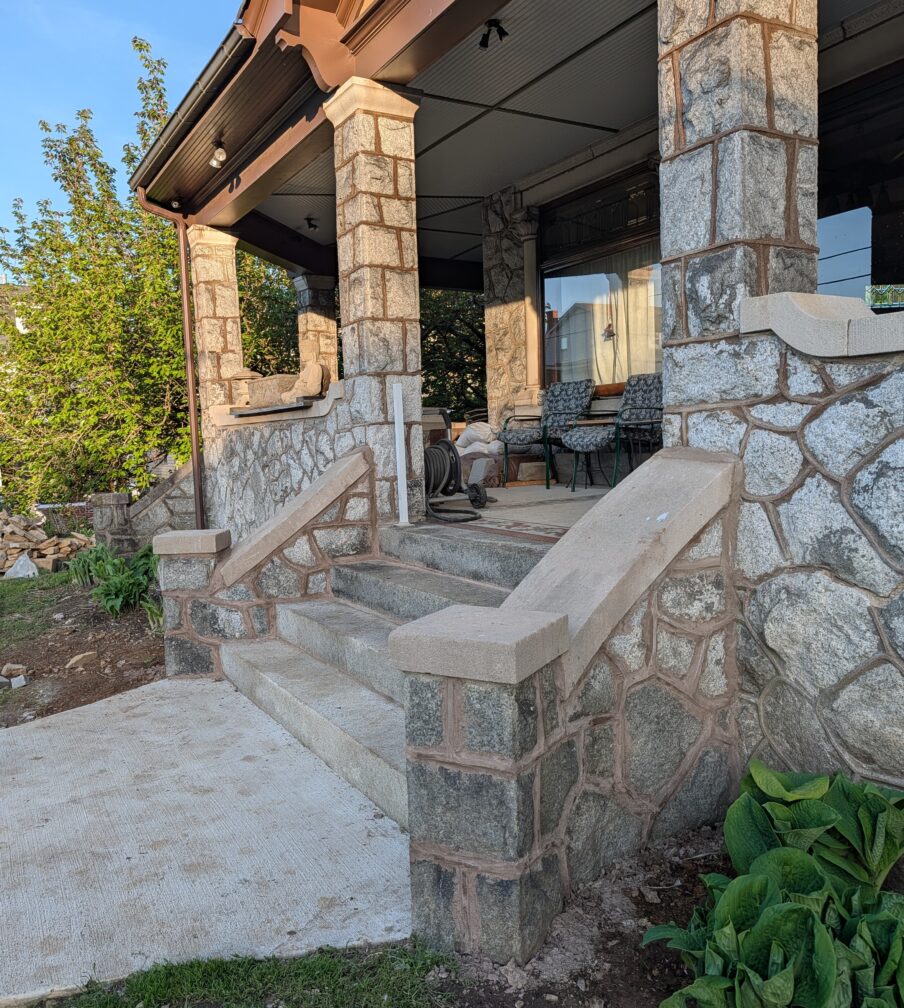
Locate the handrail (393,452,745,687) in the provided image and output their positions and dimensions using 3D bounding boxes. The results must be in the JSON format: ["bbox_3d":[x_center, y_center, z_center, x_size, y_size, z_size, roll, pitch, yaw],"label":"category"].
[{"bbox_3d":[0.392,0.196,2.644,1.377,0.662,0.501,-8,7,-44],"label":"handrail"}]

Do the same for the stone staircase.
[{"bbox_3d":[-0.142,0.620,4.079,1.334,0.796,2.484,-6,6,-31],"label":"stone staircase"}]

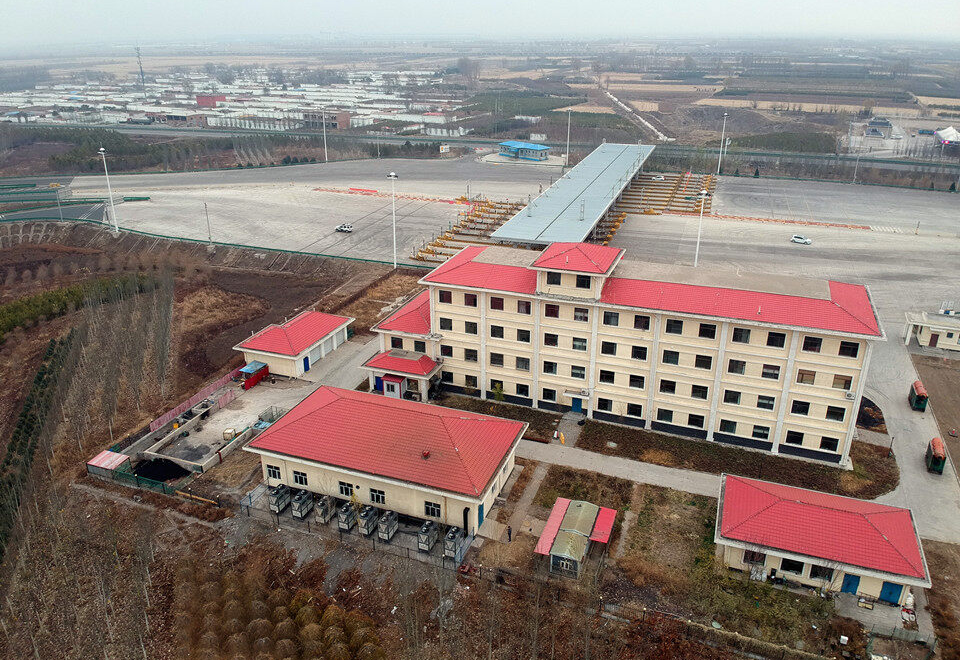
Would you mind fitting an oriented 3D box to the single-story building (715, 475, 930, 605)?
[{"bbox_3d":[29.602,17.853,61.487,16.170,5.320,10.430,8,25,20],"label":"single-story building"}]

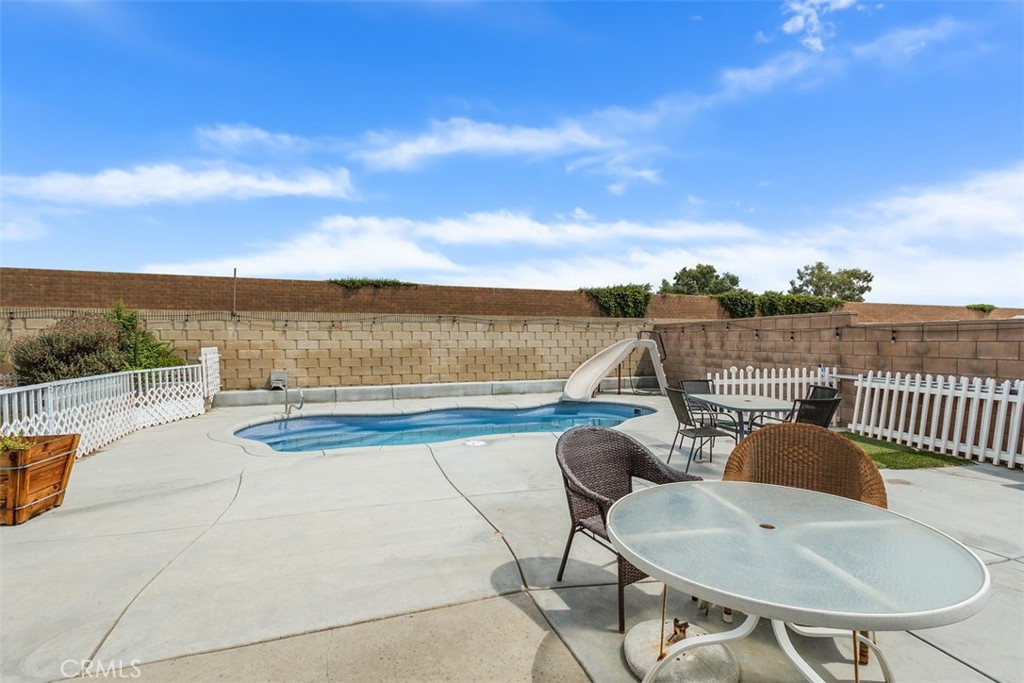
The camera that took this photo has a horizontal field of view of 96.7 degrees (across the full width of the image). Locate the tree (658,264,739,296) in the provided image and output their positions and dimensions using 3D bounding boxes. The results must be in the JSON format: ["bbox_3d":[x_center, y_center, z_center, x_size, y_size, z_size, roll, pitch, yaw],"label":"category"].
[{"bbox_3d":[21.500,-3.754,51.991,8.600,10.100,8.400,0,0,22],"label":"tree"}]

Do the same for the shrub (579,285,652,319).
[{"bbox_3d":[7.800,-2.786,33.498,5.800,2.700,1.400,0,0,-18],"label":"shrub"}]

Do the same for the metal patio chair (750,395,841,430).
[{"bbox_3d":[2.680,0.947,4.399,0.540,0.870,0.640,0,0,-19],"label":"metal patio chair"}]

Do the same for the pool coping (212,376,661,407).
[{"bbox_3d":[-1.094,1.224,11.583,11.100,0.290,0.420,0,0,-20],"label":"pool coping"}]

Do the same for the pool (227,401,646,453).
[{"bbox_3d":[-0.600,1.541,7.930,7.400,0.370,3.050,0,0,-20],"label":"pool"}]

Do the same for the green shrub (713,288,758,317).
[{"bbox_3d":[18.400,-2.933,37.298,4.400,2.600,1.300,0,0,-18],"label":"green shrub"}]

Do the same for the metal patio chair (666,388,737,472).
[{"bbox_3d":[2.060,0.946,4.959,0.630,0.870,0.520,0,0,-8],"label":"metal patio chair"}]

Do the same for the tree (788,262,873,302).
[{"bbox_3d":[38.500,-4.109,54.990,9.000,10.800,8.800,0,0,35],"label":"tree"}]

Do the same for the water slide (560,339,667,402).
[{"bbox_3d":[2.480,0.645,11.099,2.700,1.450,1.000,0,0,-23],"label":"water slide"}]

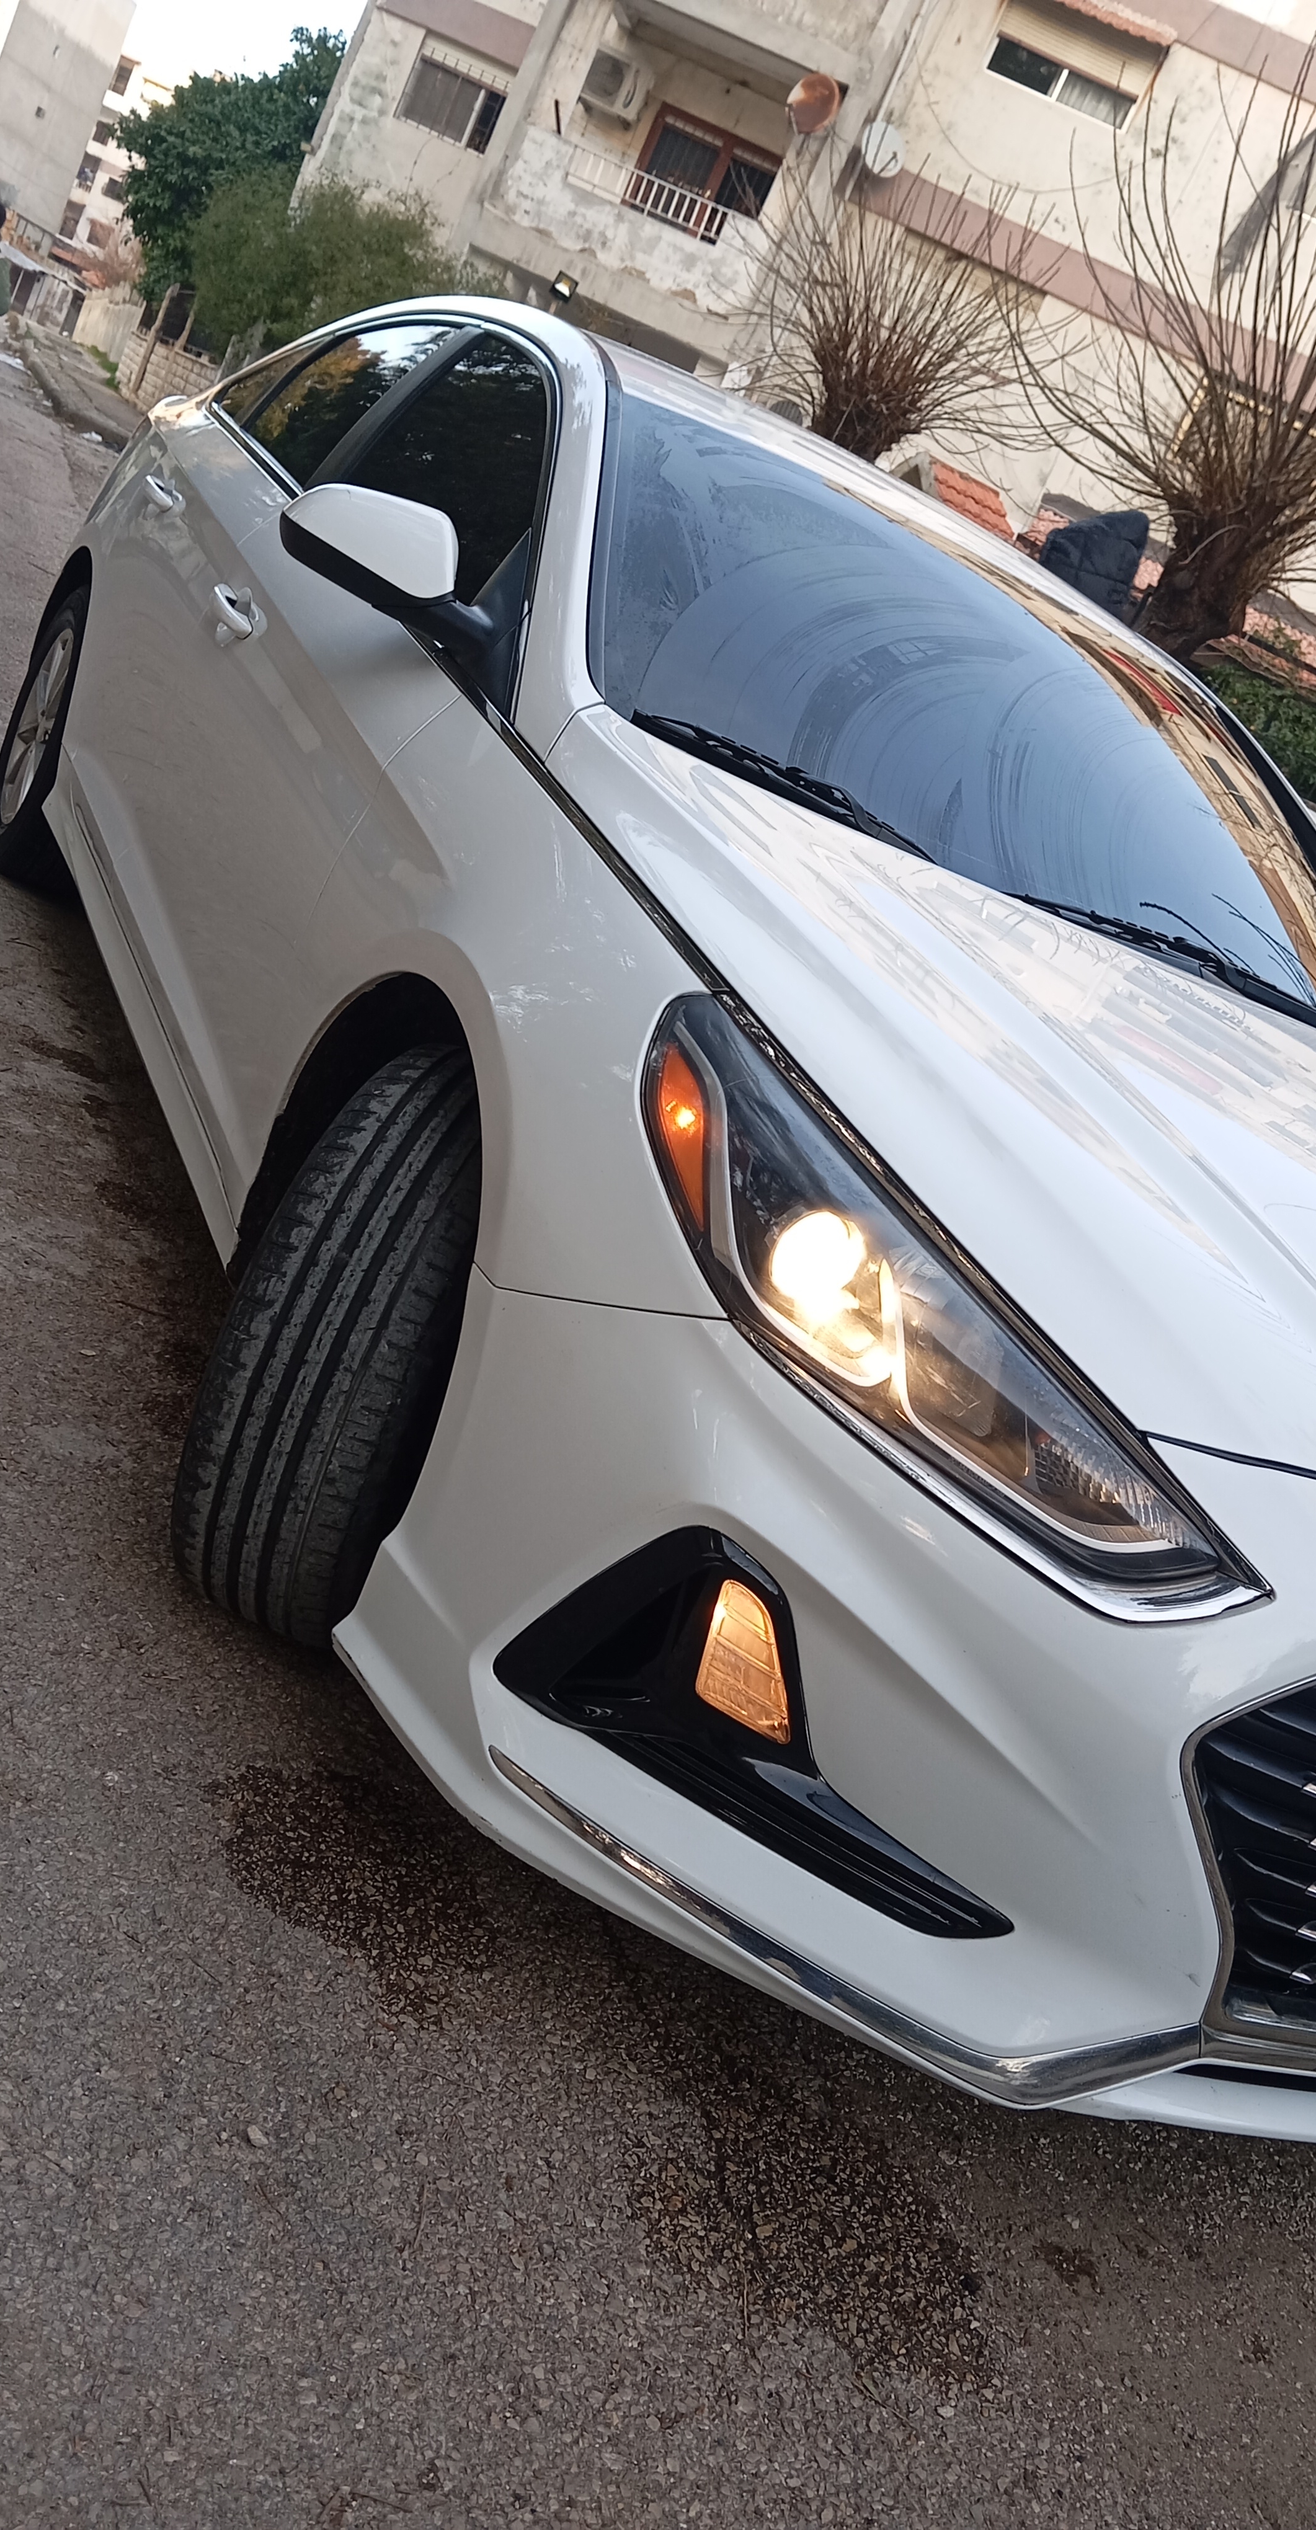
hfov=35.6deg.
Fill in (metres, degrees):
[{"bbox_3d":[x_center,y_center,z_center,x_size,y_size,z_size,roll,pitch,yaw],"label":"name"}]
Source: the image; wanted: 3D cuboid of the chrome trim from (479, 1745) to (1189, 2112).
[{"bbox_3d":[0.142,0.521,1.662,0.600,0.130,0.120,29,17,11],"label":"chrome trim"}]

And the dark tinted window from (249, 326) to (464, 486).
[{"bbox_3d":[-0.589,-1.586,3.722,0.060,0.370,0.870,40,6,-34],"label":"dark tinted window"}]

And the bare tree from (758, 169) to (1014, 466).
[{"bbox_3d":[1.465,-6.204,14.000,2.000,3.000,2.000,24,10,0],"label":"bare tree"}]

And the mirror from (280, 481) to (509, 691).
[{"bbox_3d":[-0.296,-0.829,2.434,0.300,0.180,0.180,16,19,-29],"label":"mirror"}]

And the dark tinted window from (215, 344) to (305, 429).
[{"bbox_3d":[-0.836,-1.865,4.303,0.050,0.220,0.530,40,6,-34],"label":"dark tinted window"}]

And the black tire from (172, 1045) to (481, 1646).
[{"bbox_3d":[-0.259,0.090,2.127,0.215,0.668,0.668,27,16,5],"label":"black tire"}]

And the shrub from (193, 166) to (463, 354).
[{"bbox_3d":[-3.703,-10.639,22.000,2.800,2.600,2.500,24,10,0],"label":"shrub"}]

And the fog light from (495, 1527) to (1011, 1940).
[{"bbox_3d":[0.110,0.356,1.659,0.460,0.220,0.160,29,17,11],"label":"fog light"}]

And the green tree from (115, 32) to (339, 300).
[{"bbox_3d":[-6.324,-16.277,31.000,4.300,5.000,4.000,24,10,0],"label":"green tree"}]

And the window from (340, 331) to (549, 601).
[{"bbox_3d":[-0.254,-1.130,2.897,0.060,0.440,0.980,40,6,-34],"label":"window"}]

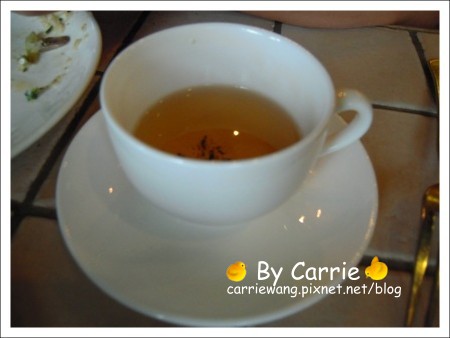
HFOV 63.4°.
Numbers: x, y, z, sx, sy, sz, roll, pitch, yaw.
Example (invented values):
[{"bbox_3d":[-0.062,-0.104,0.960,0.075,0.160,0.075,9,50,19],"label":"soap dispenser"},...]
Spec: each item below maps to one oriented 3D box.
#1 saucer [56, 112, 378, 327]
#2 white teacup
[{"bbox_3d":[-0.004,0.004,0.187,0.154,0.020,0.154,1,49,-1],"label":"saucer"},{"bbox_3d":[0.008,-0.015,0.166,0.111,0.061,0.089,-2,50,-4],"label":"white teacup"}]

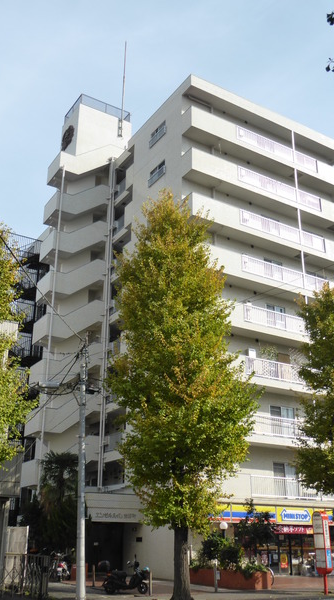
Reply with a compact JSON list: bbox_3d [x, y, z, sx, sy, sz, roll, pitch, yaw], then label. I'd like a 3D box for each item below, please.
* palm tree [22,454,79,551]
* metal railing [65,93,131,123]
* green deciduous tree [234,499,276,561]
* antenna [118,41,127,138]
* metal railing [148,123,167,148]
[{"bbox_3d":[-5.326,9.310,26.623,2.600,4.896,2.600,13,-24,-30],"label":"palm tree"},{"bbox_3d":[-5.206,-13.492,44.256,3.905,0.970,3.000,13,-24,-30],"label":"metal railing"},{"bbox_3d":[3.441,8.965,22.914,1.650,2.364,1.600,13,-24,-30],"label":"green deciduous tree"},{"bbox_3d":[-3.326,-15.990,44.325,0.350,8.906,0.350,13,-24,-30],"label":"antenna"},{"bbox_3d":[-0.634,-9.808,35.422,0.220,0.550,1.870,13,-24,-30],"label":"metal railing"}]

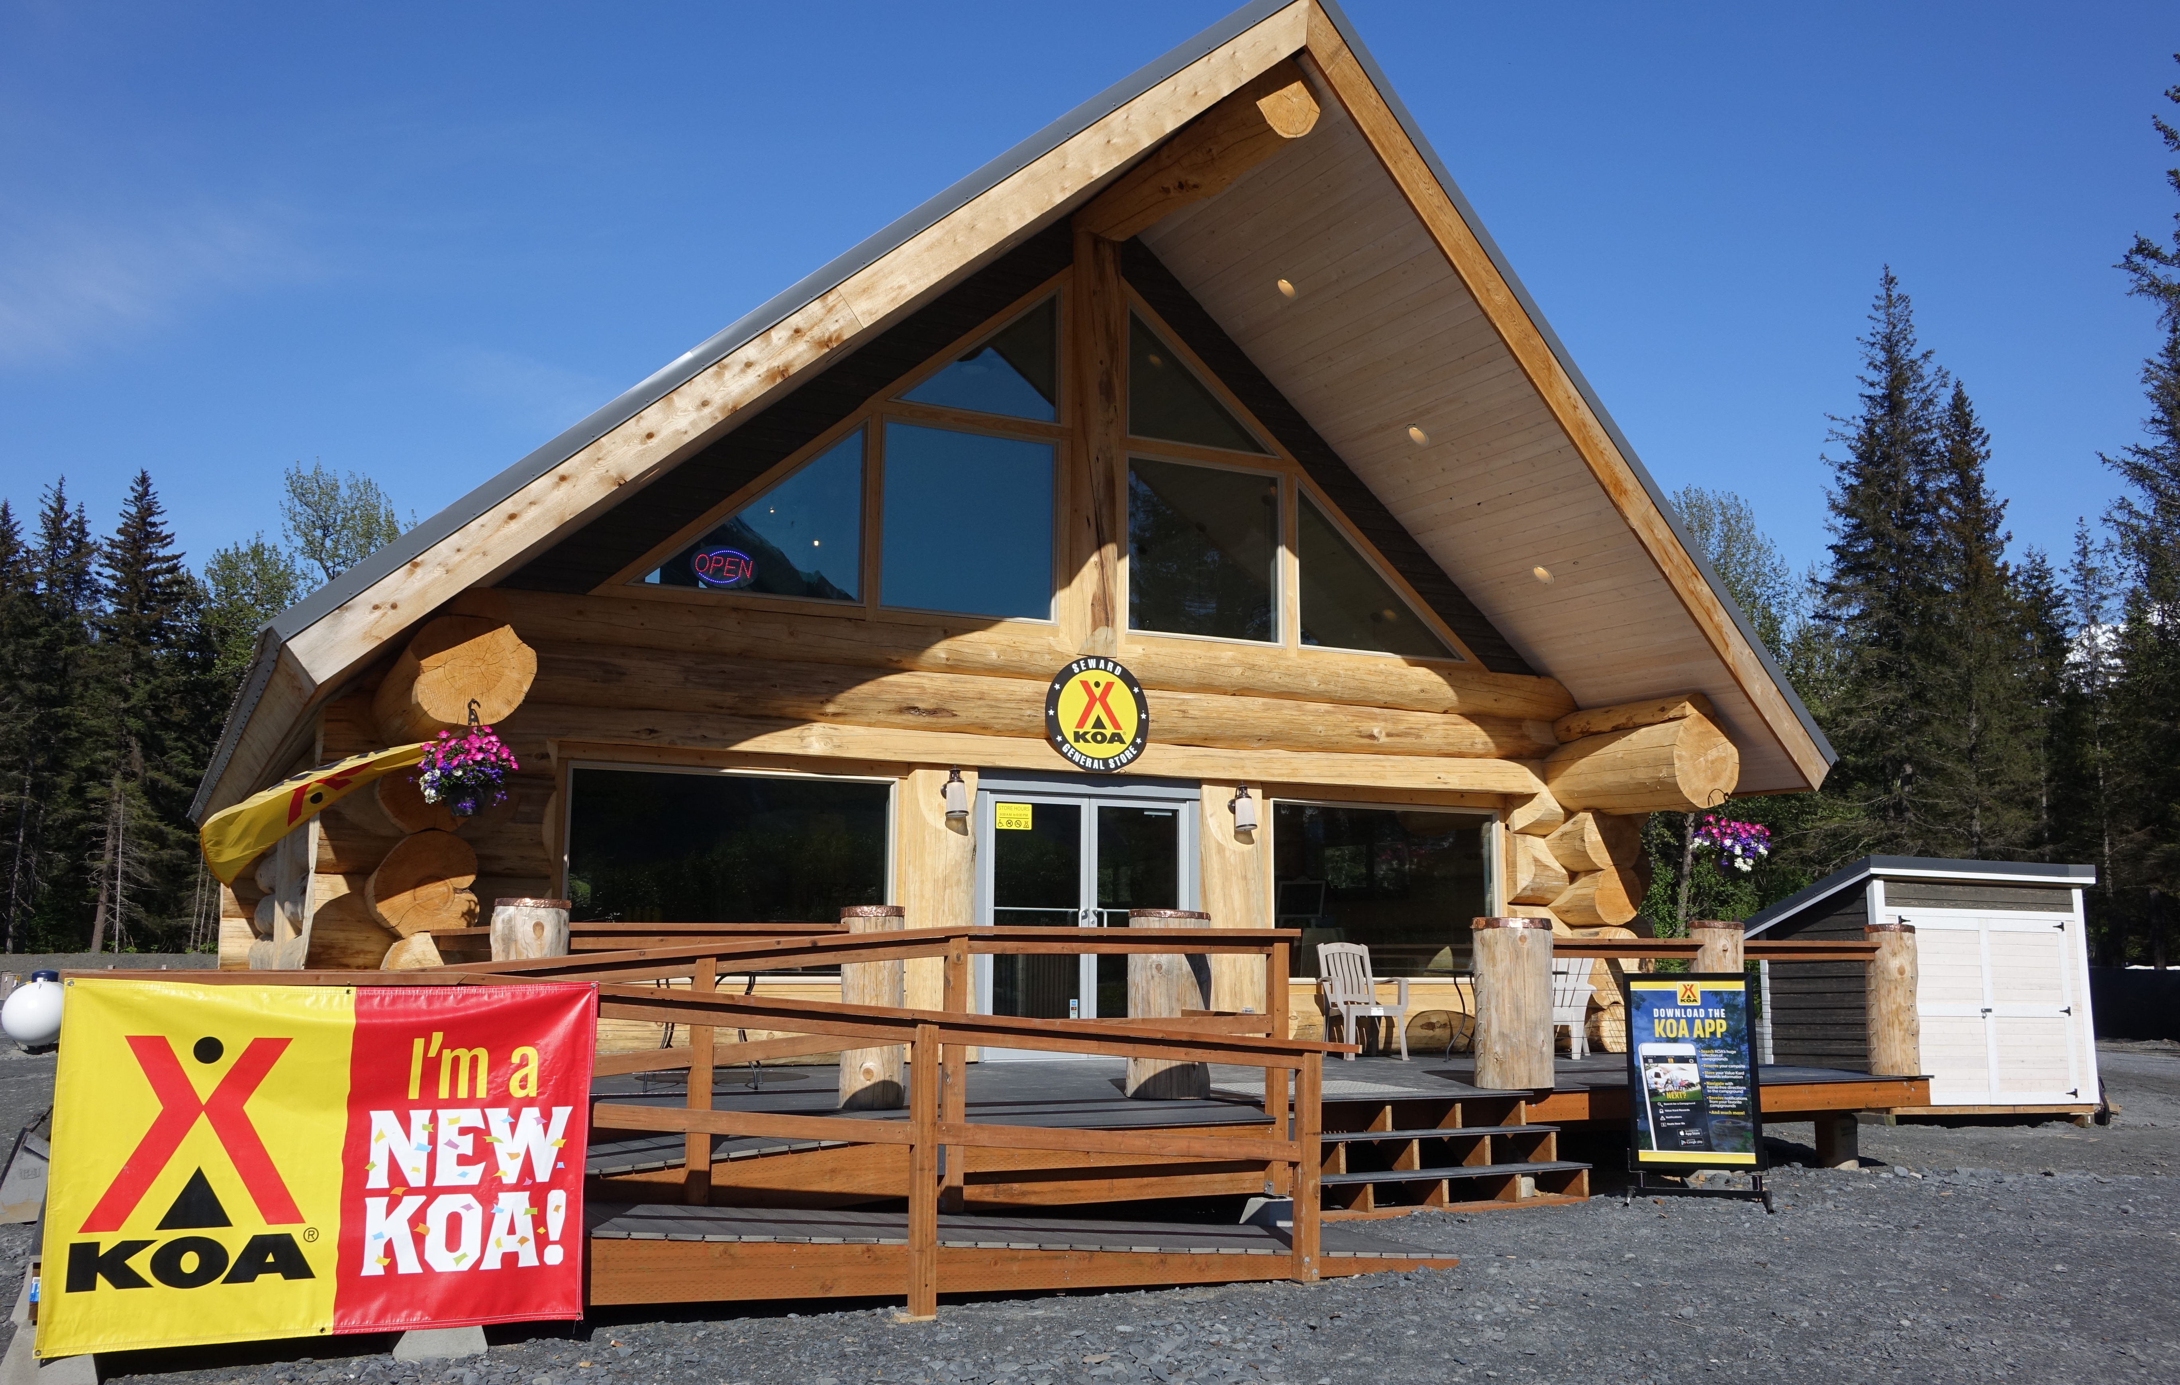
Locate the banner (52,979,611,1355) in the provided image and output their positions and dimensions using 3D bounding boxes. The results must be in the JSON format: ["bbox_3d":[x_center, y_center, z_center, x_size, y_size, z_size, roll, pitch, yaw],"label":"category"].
[{"bbox_3d":[-2.637,1.632,6.579,1.750,1.210,0.050,4,-9,-26],"label":"banner"}]

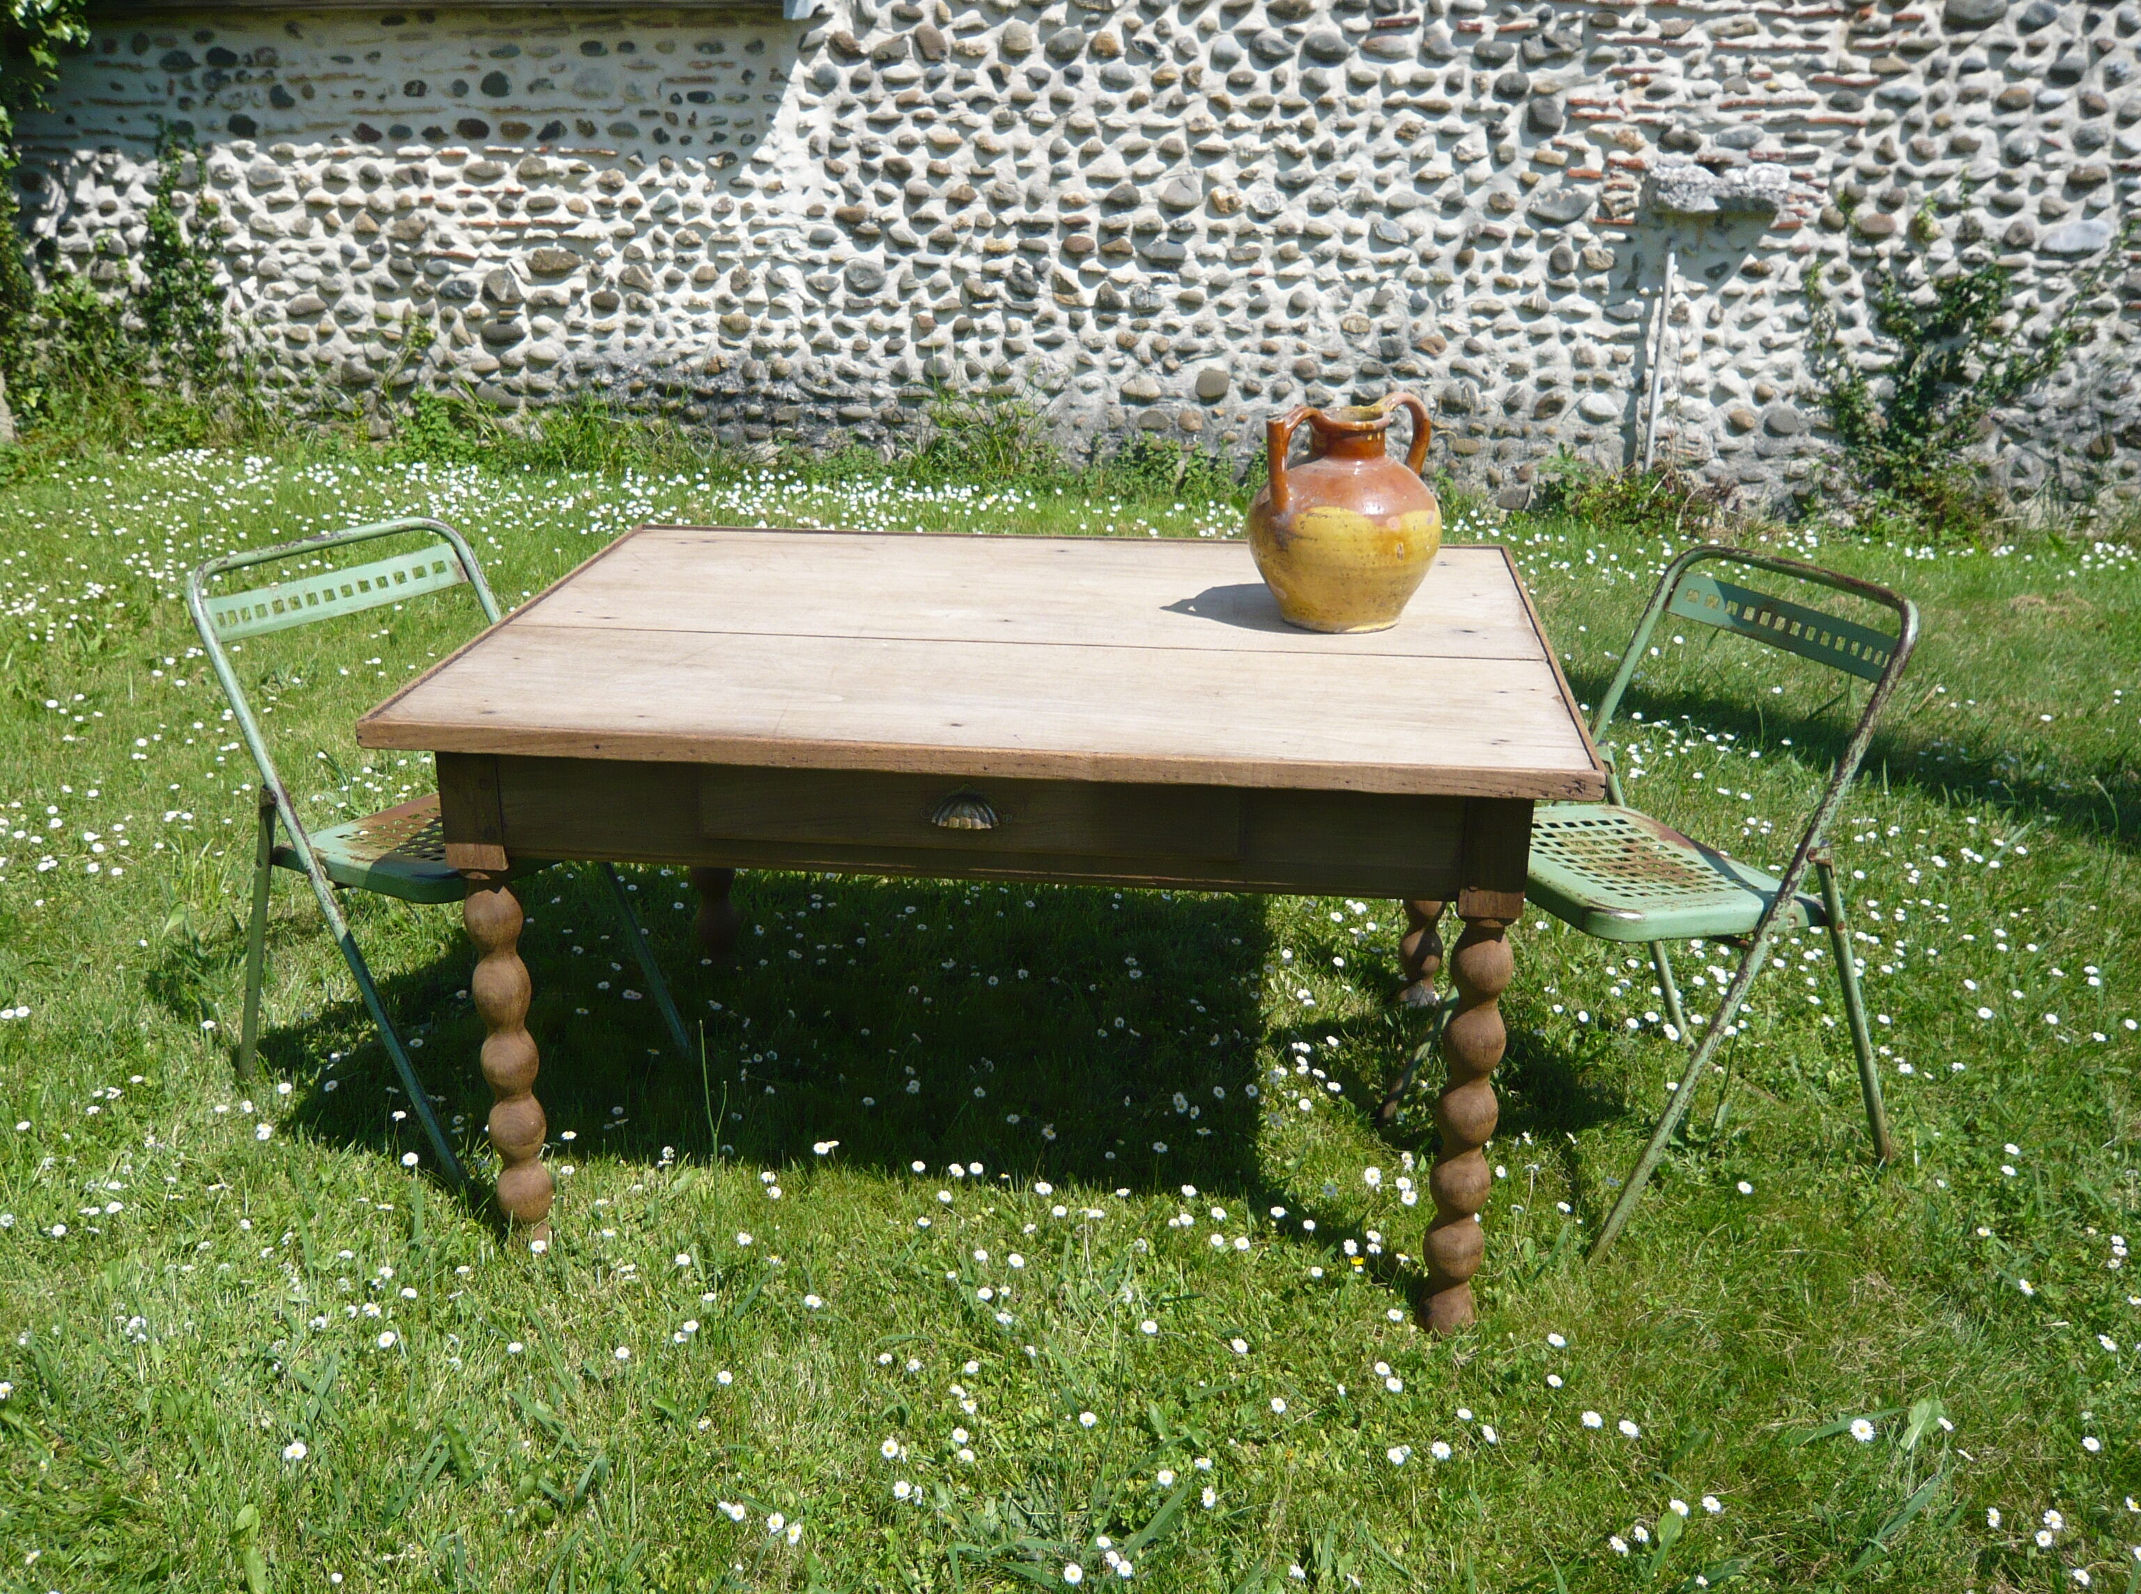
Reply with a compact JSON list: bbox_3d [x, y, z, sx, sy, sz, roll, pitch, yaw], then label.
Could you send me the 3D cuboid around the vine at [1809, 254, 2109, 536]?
[{"bbox_3d":[2.786,-1.252,6.225,0.784,0.839,0.250,6,21,15],"label":"vine"}]

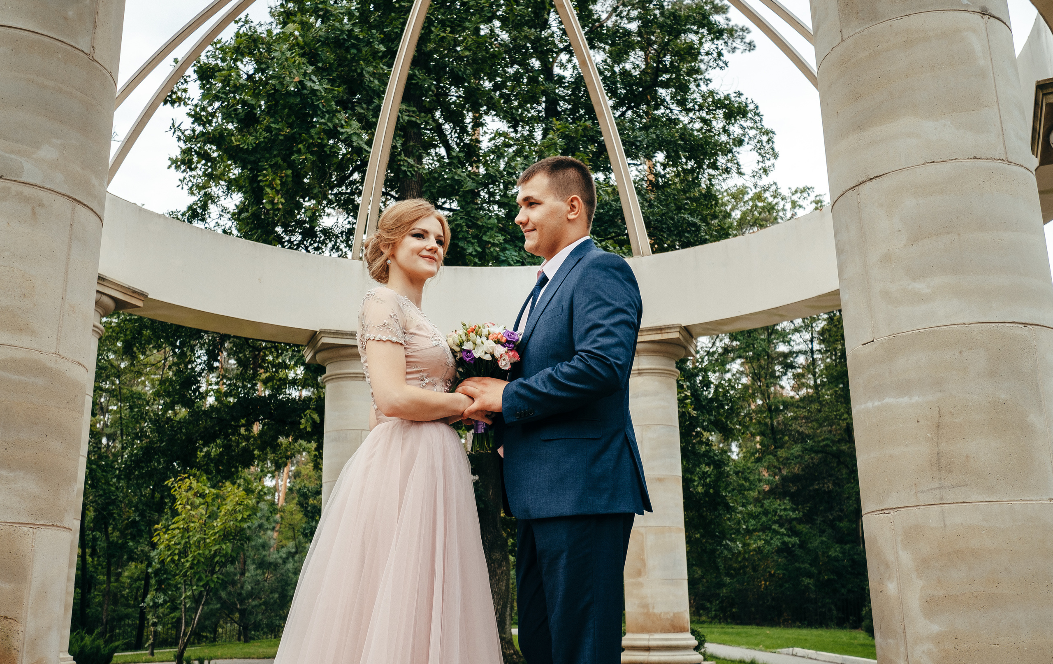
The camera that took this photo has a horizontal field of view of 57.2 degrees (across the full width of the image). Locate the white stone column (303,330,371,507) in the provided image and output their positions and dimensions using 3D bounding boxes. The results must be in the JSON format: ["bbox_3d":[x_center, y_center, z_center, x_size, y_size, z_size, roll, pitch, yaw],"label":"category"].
[{"bbox_3d":[-1.670,1.669,9.306,0.890,3.260,0.890,6,-17,-22],"label":"white stone column"}]

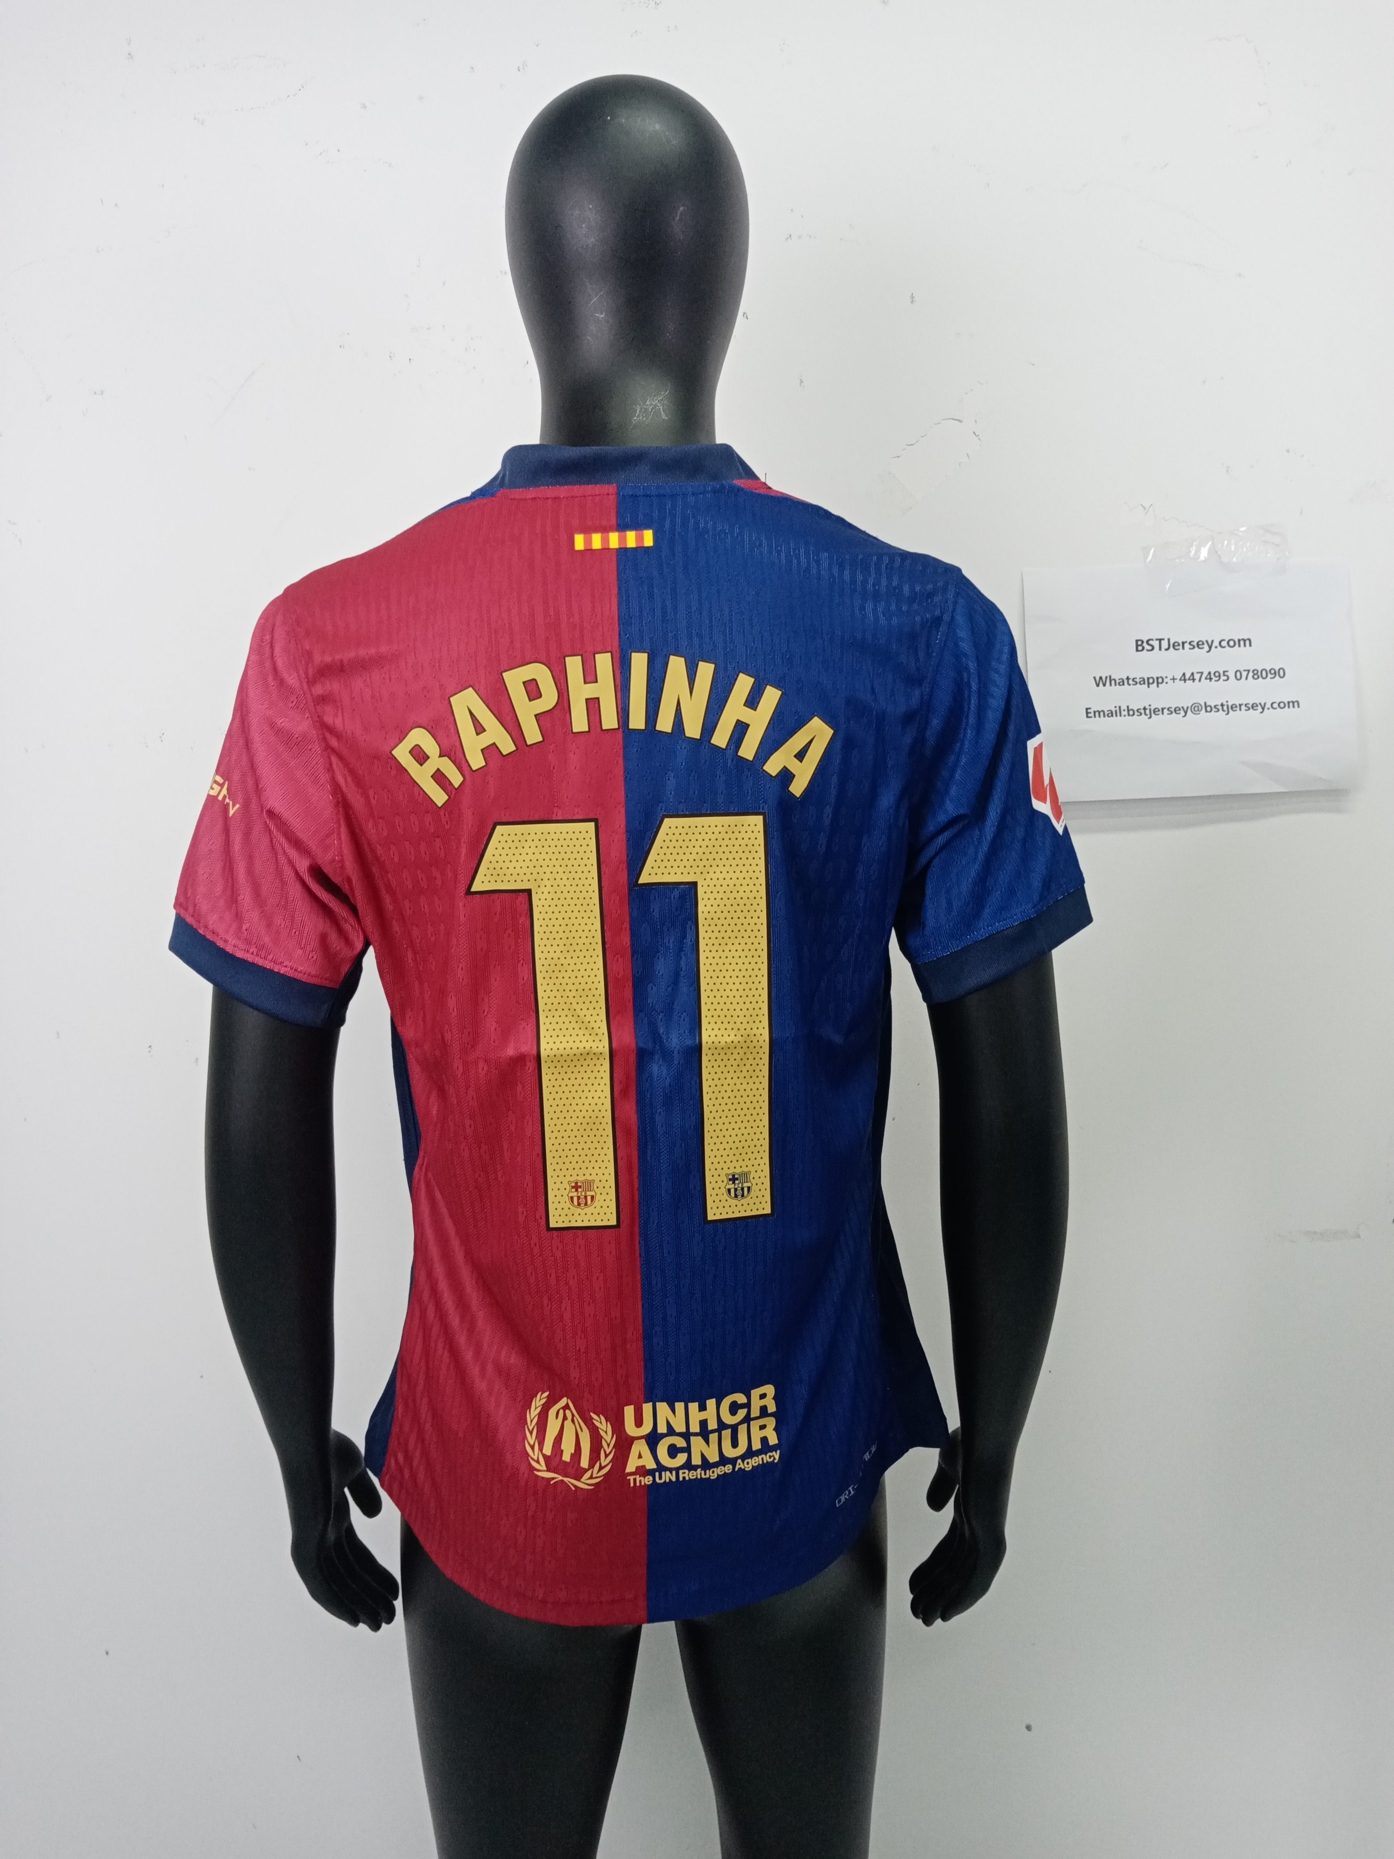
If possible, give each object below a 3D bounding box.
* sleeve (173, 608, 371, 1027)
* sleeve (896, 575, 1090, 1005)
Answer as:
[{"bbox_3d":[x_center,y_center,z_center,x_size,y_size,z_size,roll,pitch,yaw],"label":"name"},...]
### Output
[{"bbox_3d":[-0.291,-0.079,0.945,0.136,0.285,0.150,-1,3,0],"label":"sleeve"},{"bbox_3d":[0.199,-0.094,0.940,0.136,0.285,0.150,-1,3,0],"label":"sleeve"}]

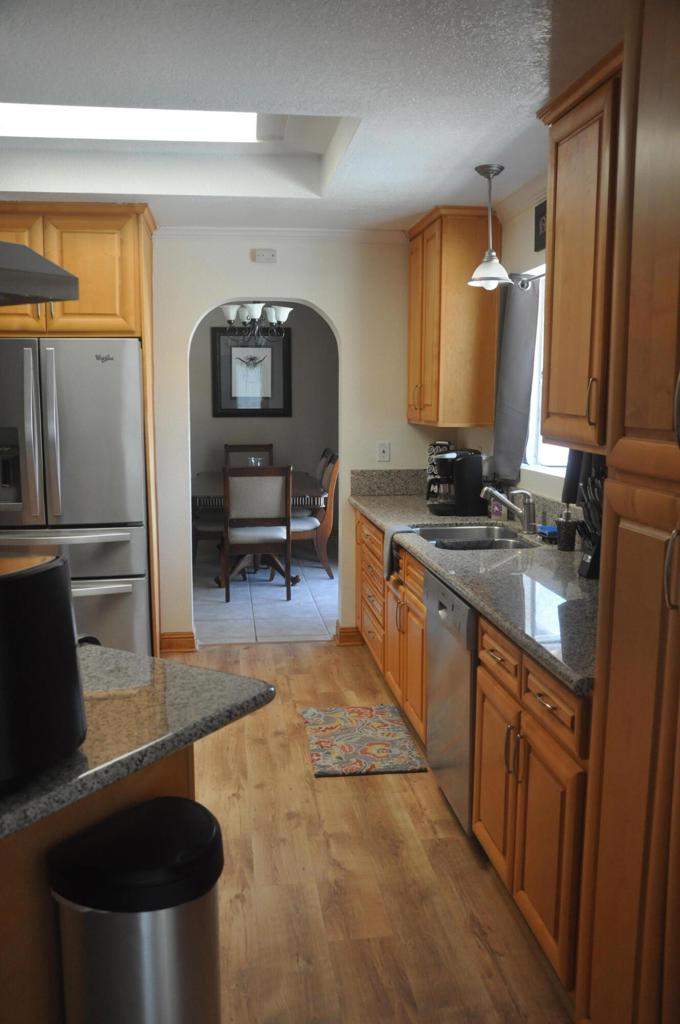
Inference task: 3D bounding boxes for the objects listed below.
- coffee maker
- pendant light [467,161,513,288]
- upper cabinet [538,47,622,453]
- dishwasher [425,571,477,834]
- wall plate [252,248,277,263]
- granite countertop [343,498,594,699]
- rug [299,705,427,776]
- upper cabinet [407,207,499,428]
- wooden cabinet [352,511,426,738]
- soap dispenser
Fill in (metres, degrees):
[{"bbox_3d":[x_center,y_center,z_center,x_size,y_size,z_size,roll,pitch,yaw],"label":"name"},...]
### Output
[{"bbox_3d":[0.611,-0.154,4.526,0.294,0.319,0.243,-1,8,-8],"label":"coffee maker"},{"bbox_3d":[0.618,-1.175,3.644,0.194,0.489,0.194,-1,8,-8],"label":"pendant light"},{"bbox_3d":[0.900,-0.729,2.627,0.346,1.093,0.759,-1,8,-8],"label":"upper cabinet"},{"bbox_3d":[0.674,0.673,3.270,0.602,0.840,0.608,-1,8,-8],"label":"dishwasher"},{"bbox_3d":[-0.417,-1.441,4.954,0.120,0.073,0.015,-1,8,-8],"label":"wall plate"},{"bbox_3d":[0.621,0.148,3.668,0.655,0.042,3.382,-1,8,-8],"label":"granite countertop"},{"bbox_3d":[0.090,1.012,3.961,0.461,0.012,0.780,-1,8,-8],"label":"rug"},{"bbox_3d":[0.600,-1.026,4.816,0.344,1.104,0.795,-1,8,-8],"label":"upper cabinet"},{"bbox_3d":[0.525,0.494,4.483,0.608,0.874,1.853,-1,8,-8],"label":"wooden cabinet"},{"bbox_3d":[0.896,0.056,3.500,0.071,0.192,0.071,2,8,10],"label":"soap dispenser"}]

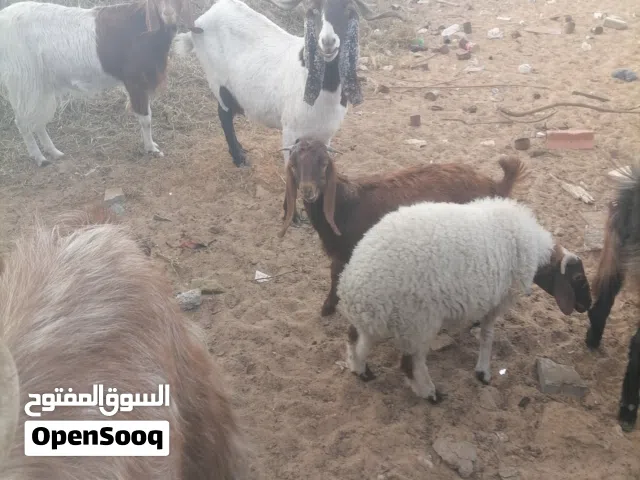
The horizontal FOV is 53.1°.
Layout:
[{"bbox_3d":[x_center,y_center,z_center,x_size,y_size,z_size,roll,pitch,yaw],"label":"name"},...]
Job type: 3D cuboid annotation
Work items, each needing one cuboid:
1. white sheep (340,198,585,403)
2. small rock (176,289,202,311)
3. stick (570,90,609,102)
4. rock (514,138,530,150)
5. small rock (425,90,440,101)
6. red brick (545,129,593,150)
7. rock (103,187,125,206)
[{"bbox_3d":[0.420,0.145,1.871,0.770,0.610,0.340,-5,32,-8],"label":"white sheep"},{"bbox_3d":[-0.464,0.206,2.293,0.090,0.060,0.075,0,32,0],"label":"small rock"},{"bbox_3d":[1.748,-0.934,4.156,0.225,0.020,0.022,26,41,35],"label":"stick"},{"bbox_3d":[1.090,-0.524,3.469,0.083,0.055,0.070,0,32,0],"label":"rock"},{"bbox_3d":[0.722,-0.948,4.148,0.100,0.055,0.080,0,32,0],"label":"small rock"},{"bbox_3d":[1.355,-0.541,3.459,0.250,0.095,0.075,4,32,6],"label":"red brick"},{"bbox_3d":[-0.942,-0.210,2.958,0.095,0.060,0.095,0,32,0],"label":"rock"}]

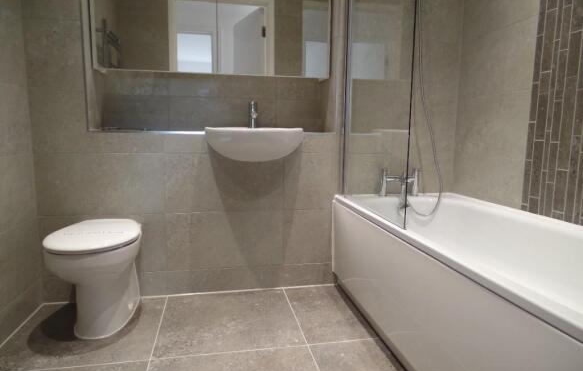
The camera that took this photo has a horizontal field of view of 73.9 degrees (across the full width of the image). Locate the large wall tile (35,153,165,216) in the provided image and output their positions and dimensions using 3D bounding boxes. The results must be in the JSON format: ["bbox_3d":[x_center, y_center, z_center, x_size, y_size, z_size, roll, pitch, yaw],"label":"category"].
[{"bbox_3d":[-0.914,-0.004,1.877,0.586,0.302,0.010,-1,8,-11],"label":"large wall tile"}]

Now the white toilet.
[{"bbox_3d":[-0.814,0.403,1.656,0.355,0.425,0.565,-1,8,-11],"label":"white toilet"}]

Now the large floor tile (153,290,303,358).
[{"bbox_3d":[-0.283,0.612,1.781,0.600,0.010,0.580,-1,8,-11],"label":"large floor tile"}]

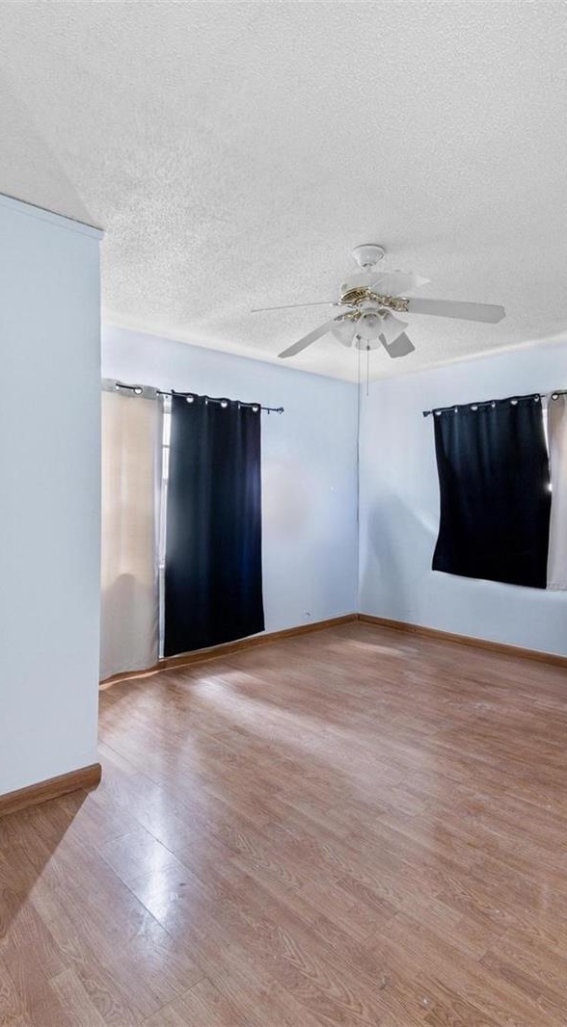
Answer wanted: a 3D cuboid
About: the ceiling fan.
[{"bbox_3d":[0.453,-1.135,2.700,1.300,0.540,1.300,0,1,0],"label":"ceiling fan"}]

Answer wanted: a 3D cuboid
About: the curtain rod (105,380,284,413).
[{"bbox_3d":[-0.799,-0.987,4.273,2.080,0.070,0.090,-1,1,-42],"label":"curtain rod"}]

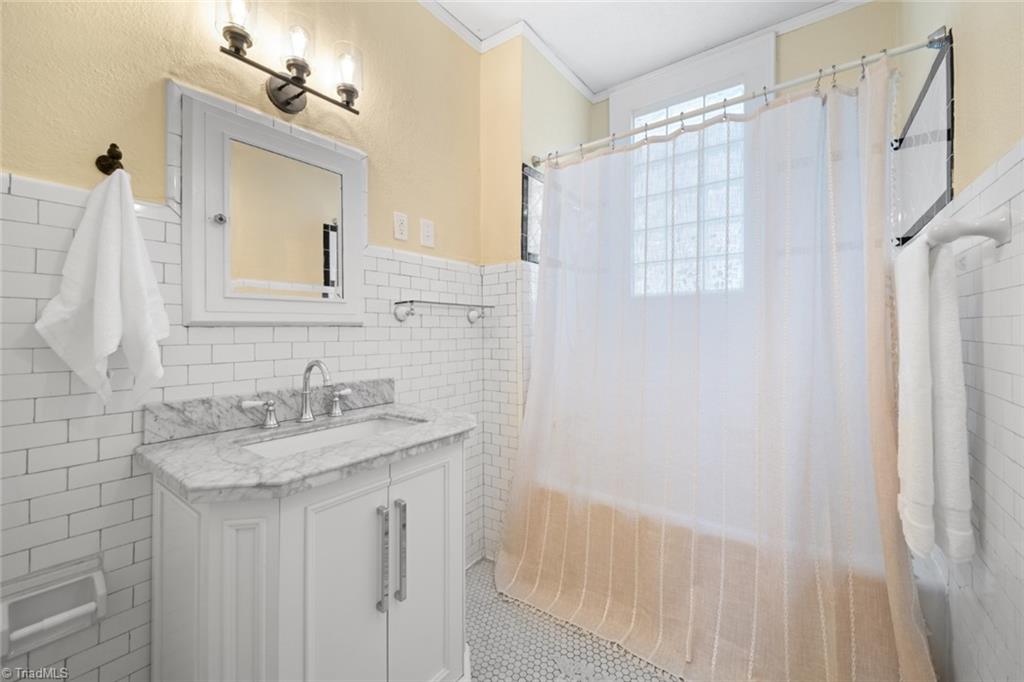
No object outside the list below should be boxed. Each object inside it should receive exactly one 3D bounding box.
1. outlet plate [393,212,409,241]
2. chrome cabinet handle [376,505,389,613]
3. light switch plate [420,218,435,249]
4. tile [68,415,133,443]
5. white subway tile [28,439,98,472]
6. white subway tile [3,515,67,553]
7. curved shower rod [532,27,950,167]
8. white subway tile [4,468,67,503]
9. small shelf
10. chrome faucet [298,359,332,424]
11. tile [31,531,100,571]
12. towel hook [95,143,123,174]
[{"bbox_3d":[-0.453,-0.469,1.633,0.008,0.115,0.073,0,1,36],"label":"outlet plate"},{"bbox_3d":[-0.323,0.549,0.998,0.038,0.262,0.013,0,1,36],"label":"chrome cabinet handle"},{"bbox_3d":[-0.369,-0.472,1.748,0.008,0.117,0.074,0,1,36],"label":"light switch plate"},{"bbox_3d":[-0.971,0.203,0.943,0.009,0.052,0.106,0,1,36],"label":"tile"},{"bbox_3d":[-1.006,0.258,0.895,0.009,0.052,0.106,0,1,36],"label":"white subway tile"},{"bbox_3d":[-1.035,0.420,0.857,0.009,0.052,0.106,0,1,36],"label":"white subway tile"},{"bbox_3d":[0.696,-0.894,1.583,1.430,0.050,0.050,0,1,35],"label":"curved shower rod"},{"bbox_3d":[-1.035,0.312,0.855,0.009,0.052,0.106,0,1,36],"label":"white subway tile"},{"bbox_3d":[-0.279,-0.119,1.772,0.125,0.080,0.500,0,1,36],"label":"small shelf"},{"bbox_3d":[-0.609,0.158,1.236,0.168,0.195,0.046,0,1,36],"label":"chrome faucet"},{"bbox_3d":[-1.004,0.474,0.899,0.009,0.052,0.106,0,1,36],"label":"tile"},{"bbox_3d":[-0.932,-0.402,0.922,0.070,0.082,0.046,0,1,36],"label":"towel hook"}]

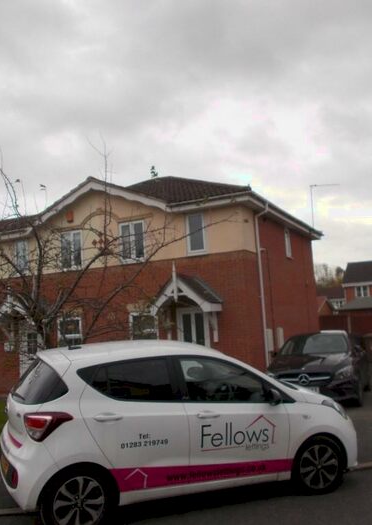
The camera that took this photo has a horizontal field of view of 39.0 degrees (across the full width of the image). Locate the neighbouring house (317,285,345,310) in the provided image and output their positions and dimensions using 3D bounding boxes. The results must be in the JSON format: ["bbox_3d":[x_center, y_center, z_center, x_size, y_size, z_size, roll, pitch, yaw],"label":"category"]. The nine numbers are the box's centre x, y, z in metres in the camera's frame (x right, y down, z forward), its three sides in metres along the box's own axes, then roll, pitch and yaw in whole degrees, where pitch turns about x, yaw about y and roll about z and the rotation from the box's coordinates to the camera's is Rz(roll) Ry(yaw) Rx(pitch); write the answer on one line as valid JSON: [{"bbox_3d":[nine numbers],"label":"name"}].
[{"bbox_3d":[23.784,7.614,85.976,7.800,6.800,7.600,-7,-7,25],"label":"neighbouring house"}]

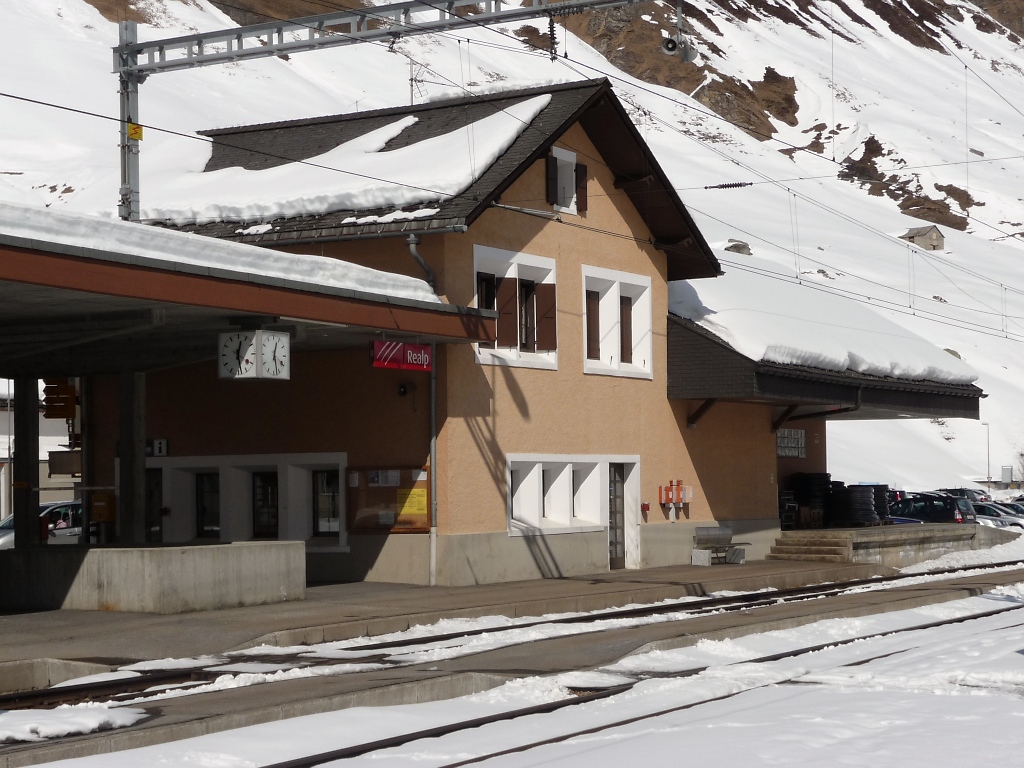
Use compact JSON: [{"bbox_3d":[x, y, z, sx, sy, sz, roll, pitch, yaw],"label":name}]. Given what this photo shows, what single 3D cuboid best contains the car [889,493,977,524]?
[{"bbox_3d":[15.280,5.046,70.000,4.500,1.540,1.750,-3,-4,43],"label":"car"}]

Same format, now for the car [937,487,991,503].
[{"bbox_3d":[22.485,6.300,97.000,4.500,1.650,1.800,-3,-4,43],"label":"car"}]

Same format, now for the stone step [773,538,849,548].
[{"bbox_3d":[6.675,3.510,40.463,1.720,0.160,0.310,-2,-3,32],"label":"stone step"}]

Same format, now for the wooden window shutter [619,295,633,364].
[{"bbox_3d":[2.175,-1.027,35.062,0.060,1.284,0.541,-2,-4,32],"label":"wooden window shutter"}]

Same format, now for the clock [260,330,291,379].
[{"bbox_3d":[-3.282,-0.383,25.100,0.130,0.640,0.650,-2,-3,32],"label":"clock"}]

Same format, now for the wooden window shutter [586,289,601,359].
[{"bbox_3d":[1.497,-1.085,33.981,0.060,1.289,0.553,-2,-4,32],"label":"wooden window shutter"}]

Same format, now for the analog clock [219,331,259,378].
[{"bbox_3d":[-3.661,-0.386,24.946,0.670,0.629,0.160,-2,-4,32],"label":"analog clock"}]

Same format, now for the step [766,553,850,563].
[{"bbox_3d":[6.383,3.807,39.971,1.720,0.151,0.310,-2,-3,32],"label":"step"}]

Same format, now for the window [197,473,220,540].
[{"bbox_3d":[-5.352,2.164,32.656,0.700,1.180,0.120,-2,-3,32],"label":"window"}]

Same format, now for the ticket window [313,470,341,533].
[{"bbox_3d":[-3.125,2.031,31.292,0.700,1.150,0.120,-2,-3,32],"label":"ticket window"}]

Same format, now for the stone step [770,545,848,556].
[{"bbox_3d":[6.530,3.659,40.219,1.720,0.167,0.310,-2,-3,32],"label":"stone step"}]

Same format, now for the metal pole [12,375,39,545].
[{"bbox_3d":[-7.655,1.508,28.923,0.300,3.211,0.220,-2,-4,32],"label":"metal pole"}]

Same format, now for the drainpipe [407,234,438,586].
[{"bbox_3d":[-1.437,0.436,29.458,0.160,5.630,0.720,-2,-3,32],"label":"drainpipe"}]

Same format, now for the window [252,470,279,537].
[{"bbox_3d":[-4.220,2.085,31.549,0.604,1.142,0.120,-2,-4,32],"label":"window"}]

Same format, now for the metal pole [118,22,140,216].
[{"bbox_3d":[-5.683,-1.137,27.169,0.220,8.580,0.220,-2,-3,32],"label":"metal pole"}]

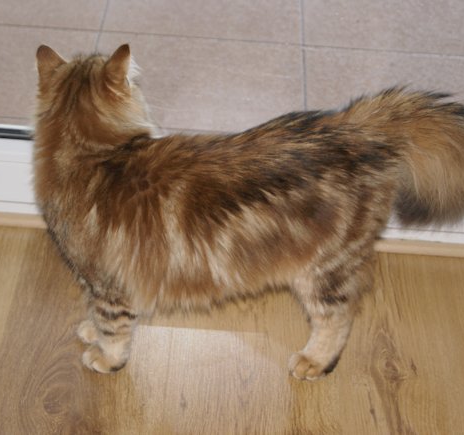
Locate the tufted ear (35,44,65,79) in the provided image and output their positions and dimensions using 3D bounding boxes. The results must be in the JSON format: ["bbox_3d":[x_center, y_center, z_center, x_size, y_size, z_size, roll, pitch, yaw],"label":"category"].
[{"bbox_3d":[-0.196,-0.167,1.597,0.033,0.040,0.020,8,32,6],"label":"tufted ear"}]

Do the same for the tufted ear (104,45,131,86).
[{"bbox_3d":[-0.122,-0.161,1.574,0.031,0.044,0.020,26,38,31],"label":"tufted ear"}]

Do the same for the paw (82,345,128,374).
[{"bbox_3d":[-0.142,0.159,1.649,0.047,0.027,0.036,-12,35,-24],"label":"paw"}]

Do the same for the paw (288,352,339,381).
[{"bbox_3d":[0.091,0.167,1.664,0.050,0.027,0.036,-18,38,-32],"label":"paw"}]

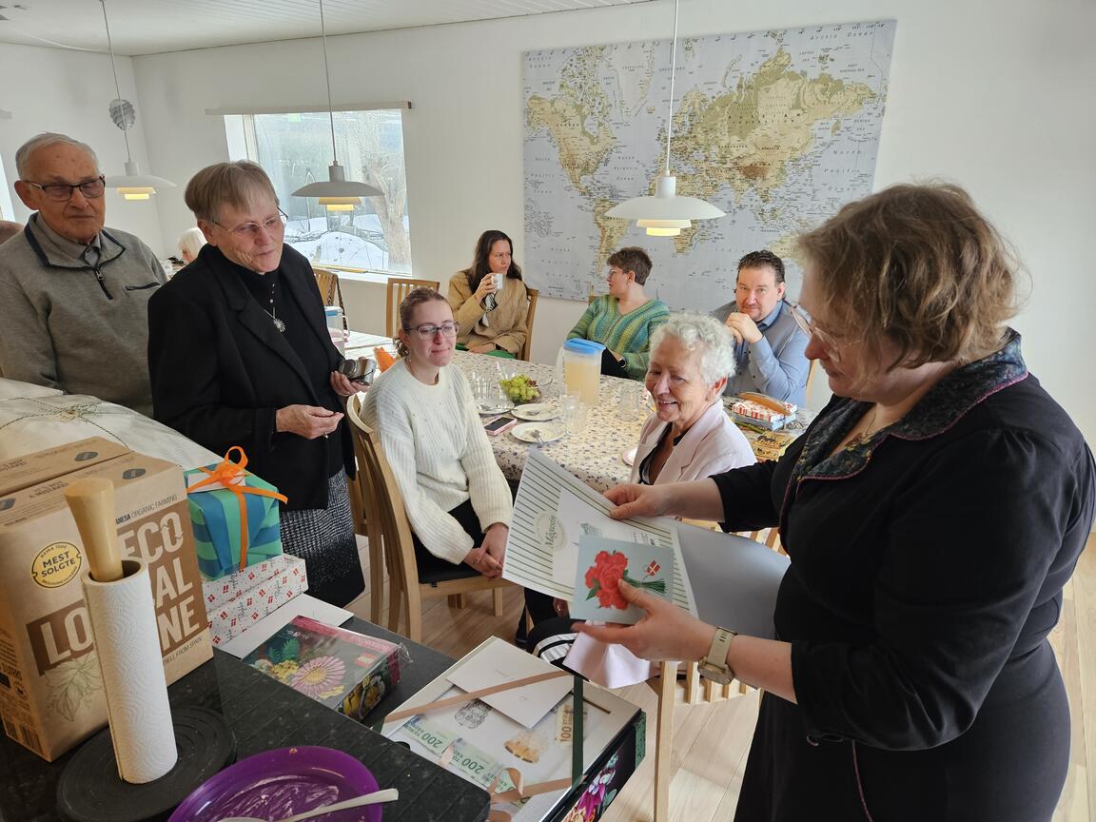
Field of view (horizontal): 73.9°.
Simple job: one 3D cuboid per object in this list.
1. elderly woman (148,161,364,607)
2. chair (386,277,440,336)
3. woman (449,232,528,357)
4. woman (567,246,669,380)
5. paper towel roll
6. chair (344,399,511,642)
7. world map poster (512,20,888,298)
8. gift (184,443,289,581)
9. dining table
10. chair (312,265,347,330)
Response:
[{"bbox_3d":[-0.655,0.243,1.805,0.440,1.633,0.490,12,23,29],"label":"elderly woman"},{"bbox_3d":[-0.908,-0.281,4.439,0.440,0.960,0.540,7,20,19],"label":"chair"},{"bbox_3d":[-0.343,-0.295,3.971,0.500,1.300,0.750,4,20,11],"label":"woman"},{"bbox_3d":[0.250,-0.130,3.535,0.520,1.280,0.750,10,21,26],"label":"woman"},{"bbox_3d":[-0.399,0.253,0.705,0.052,0.222,0.052,2,19,-1],"label":"paper towel roll"},{"bbox_3d":[-0.316,0.434,2.397,0.540,0.960,0.440,-6,20,-18],"label":"chair"},{"bbox_3d":[0.700,-1.239,3.958,2.000,1.405,0.035,12,22,30],"label":"world map poster"},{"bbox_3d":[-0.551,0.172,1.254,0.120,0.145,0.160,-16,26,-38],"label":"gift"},{"bbox_3d":[-0.217,0.293,2.981,2.650,0.745,0.900,12,23,29],"label":"dining table"},{"bbox_3d":[-1.635,-0.402,4.779,0.440,0.960,0.540,17,25,40],"label":"chair"}]

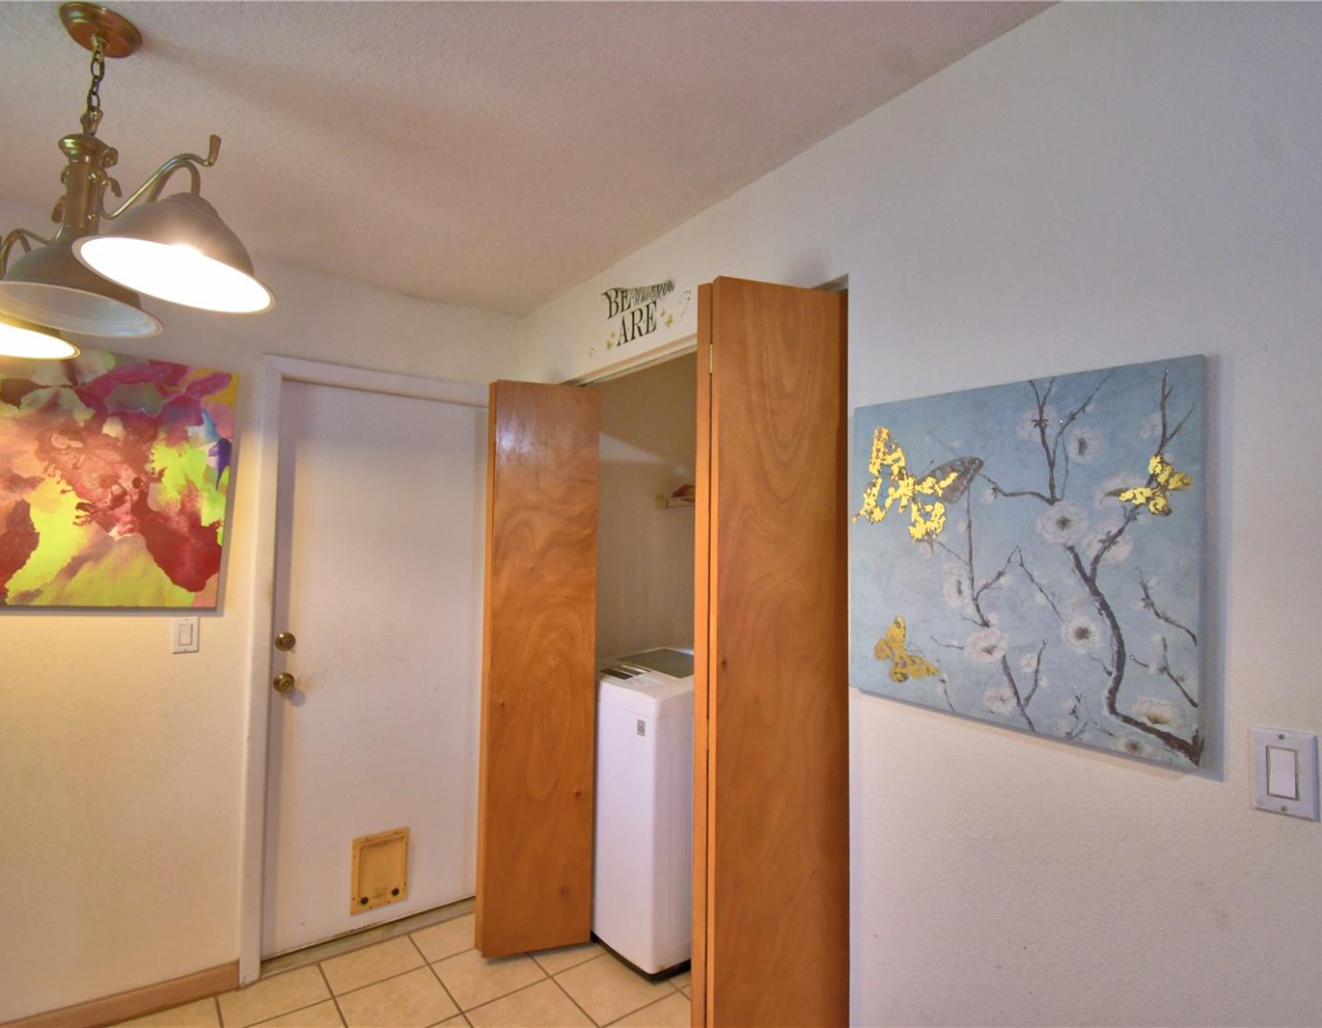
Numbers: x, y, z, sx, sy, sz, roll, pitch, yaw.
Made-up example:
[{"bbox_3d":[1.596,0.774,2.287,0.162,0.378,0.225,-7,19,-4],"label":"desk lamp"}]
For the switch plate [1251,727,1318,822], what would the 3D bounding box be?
[{"bbox_3d":[0.850,0.354,0.879,0.008,0.115,0.070,3,-2,-37],"label":"switch plate"}]

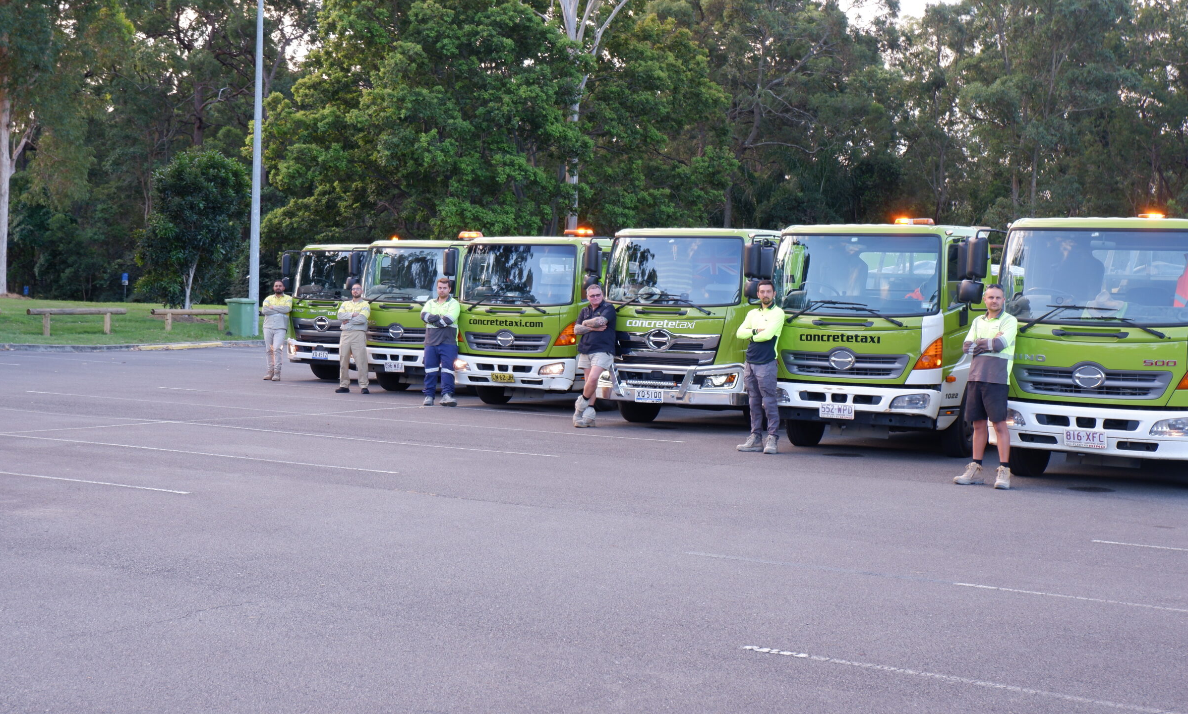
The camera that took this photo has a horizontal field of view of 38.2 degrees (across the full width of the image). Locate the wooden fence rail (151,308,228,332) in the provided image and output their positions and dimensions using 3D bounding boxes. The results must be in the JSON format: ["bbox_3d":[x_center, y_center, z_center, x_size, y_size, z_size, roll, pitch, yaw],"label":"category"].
[{"bbox_3d":[-11.975,-1.095,51.500,0.180,0.670,3.200,3,2,40],"label":"wooden fence rail"}]

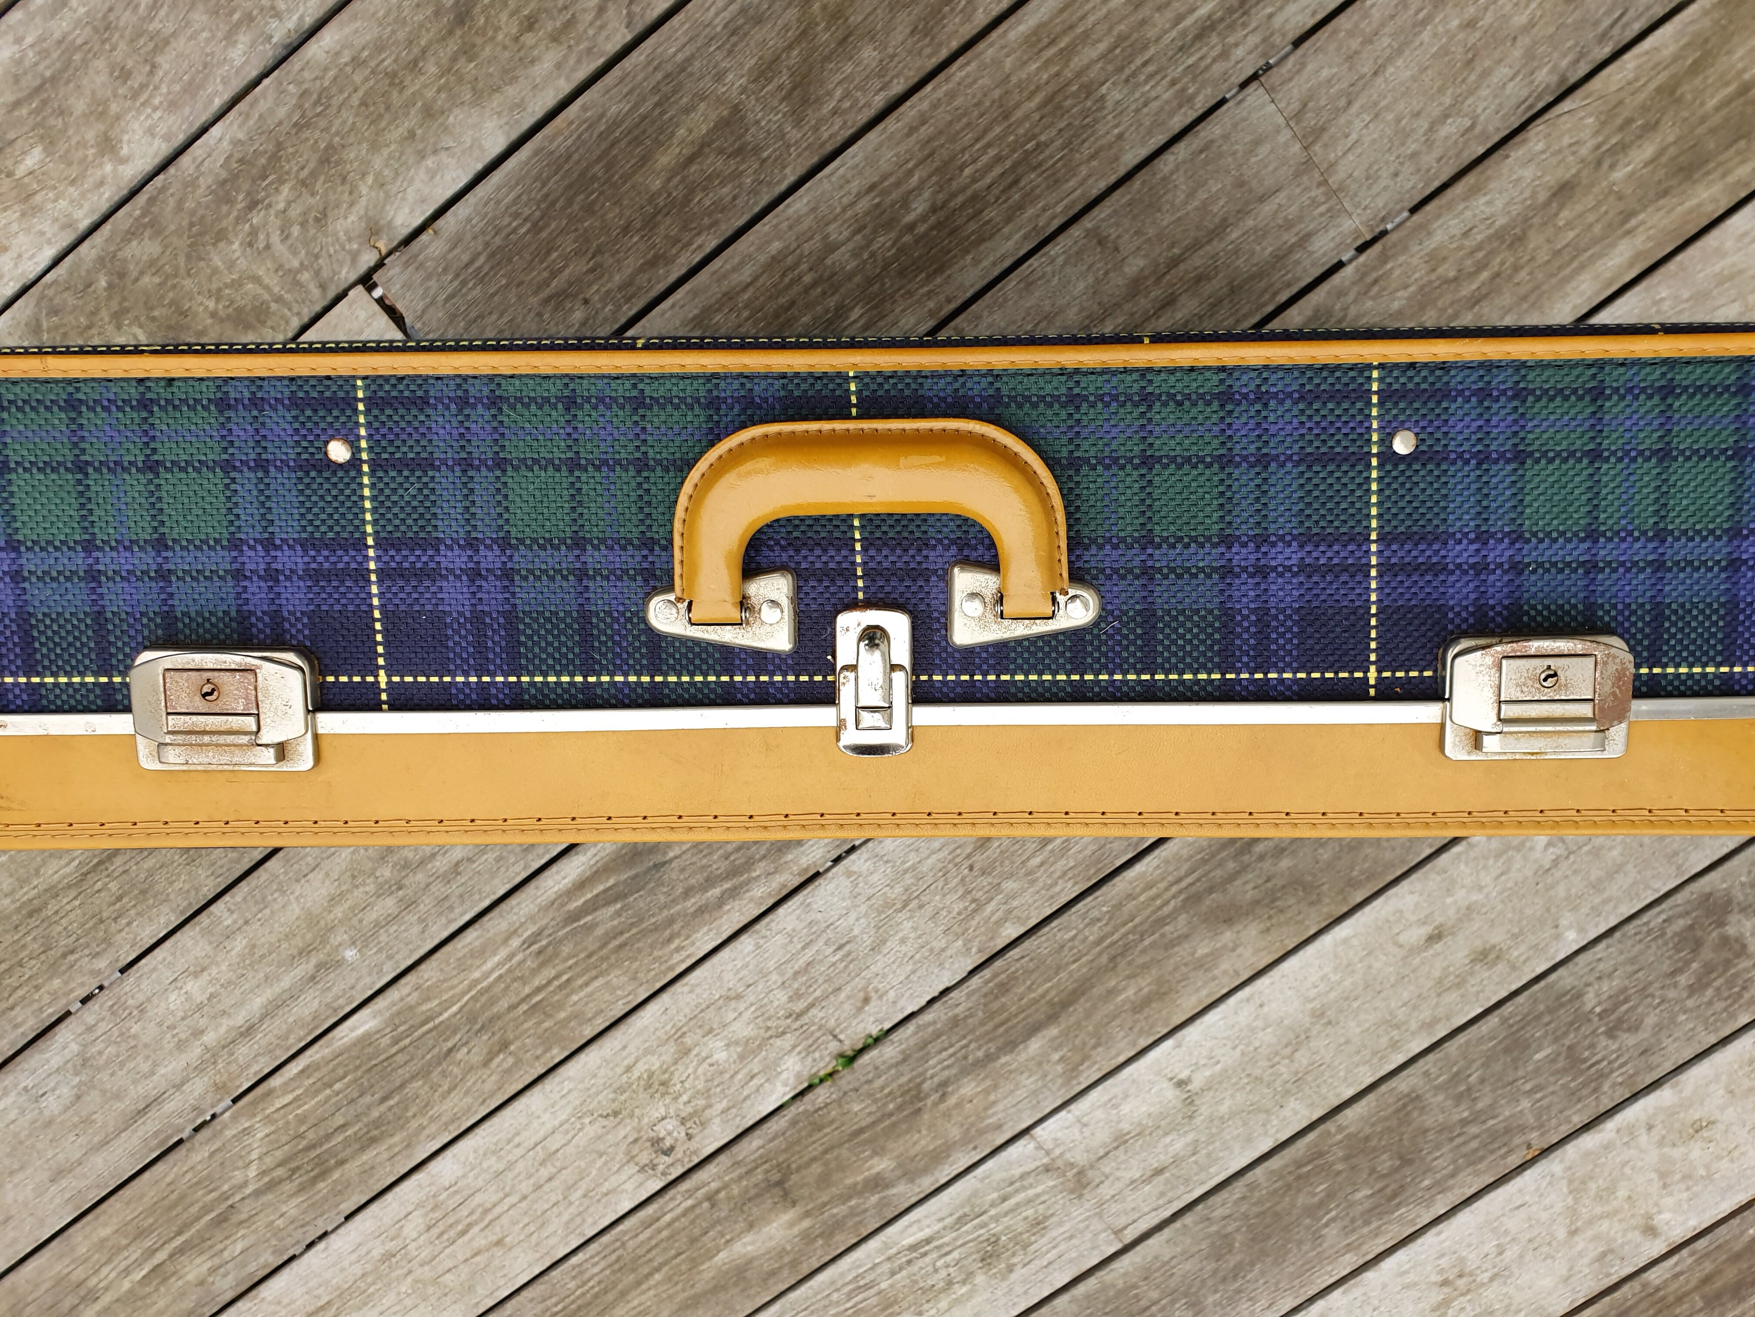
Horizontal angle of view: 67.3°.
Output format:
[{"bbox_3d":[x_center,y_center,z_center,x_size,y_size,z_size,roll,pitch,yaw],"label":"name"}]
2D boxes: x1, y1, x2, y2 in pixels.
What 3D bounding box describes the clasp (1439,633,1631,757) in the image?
[{"bbox_3d":[0.210,0.013,0.418,0.056,0.009,0.037,0,97,1],"label":"clasp"}]

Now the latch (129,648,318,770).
[{"bbox_3d":[-0.209,0.016,0.422,0.056,0.009,0.037,0,97,1],"label":"latch"}]

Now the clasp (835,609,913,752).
[{"bbox_3d":[-0.001,0.008,0.419,0.024,0.009,0.046,0,97,1],"label":"clasp"}]

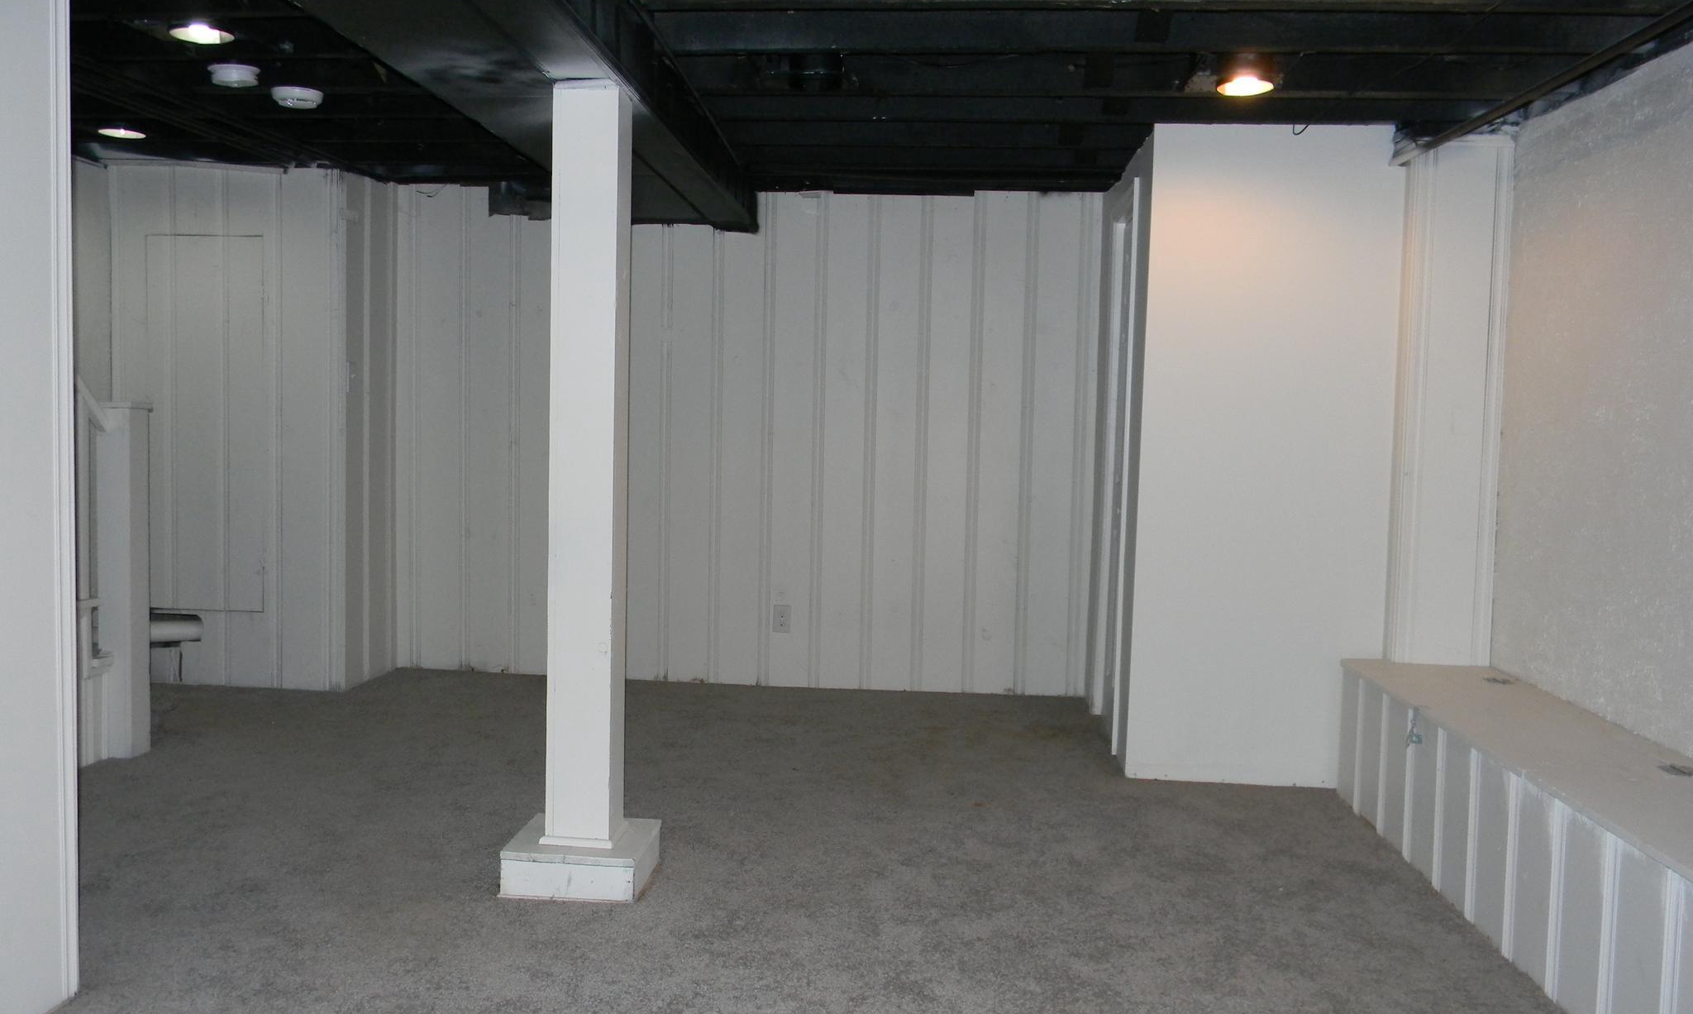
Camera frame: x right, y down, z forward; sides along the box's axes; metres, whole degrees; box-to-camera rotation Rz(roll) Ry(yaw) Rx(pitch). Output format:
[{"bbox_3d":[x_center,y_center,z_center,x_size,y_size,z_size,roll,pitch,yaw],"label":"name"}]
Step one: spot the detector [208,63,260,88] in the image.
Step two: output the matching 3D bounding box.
[{"bbox_3d":[-1.642,-1.153,3.672,0.135,0.040,0.135,2,3,5],"label":"detector"}]

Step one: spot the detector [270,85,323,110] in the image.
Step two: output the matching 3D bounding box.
[{"bbox_3d":[-1.594,-1.181,3.977,0.145,0.042,0.145,2,3,5],"label":"detector"}]

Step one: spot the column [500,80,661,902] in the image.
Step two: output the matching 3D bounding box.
[{"bbox_3d":[-0.585,-0.042,3.129,0.305,1.806,0.305,2,3,5],"label":"column"}]

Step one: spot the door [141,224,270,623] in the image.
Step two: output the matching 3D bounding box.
[{"bbox_3d":[-2.473,-0.319,5.310,0.470,1.445,0.040,2,3,5],"label":"door"}]

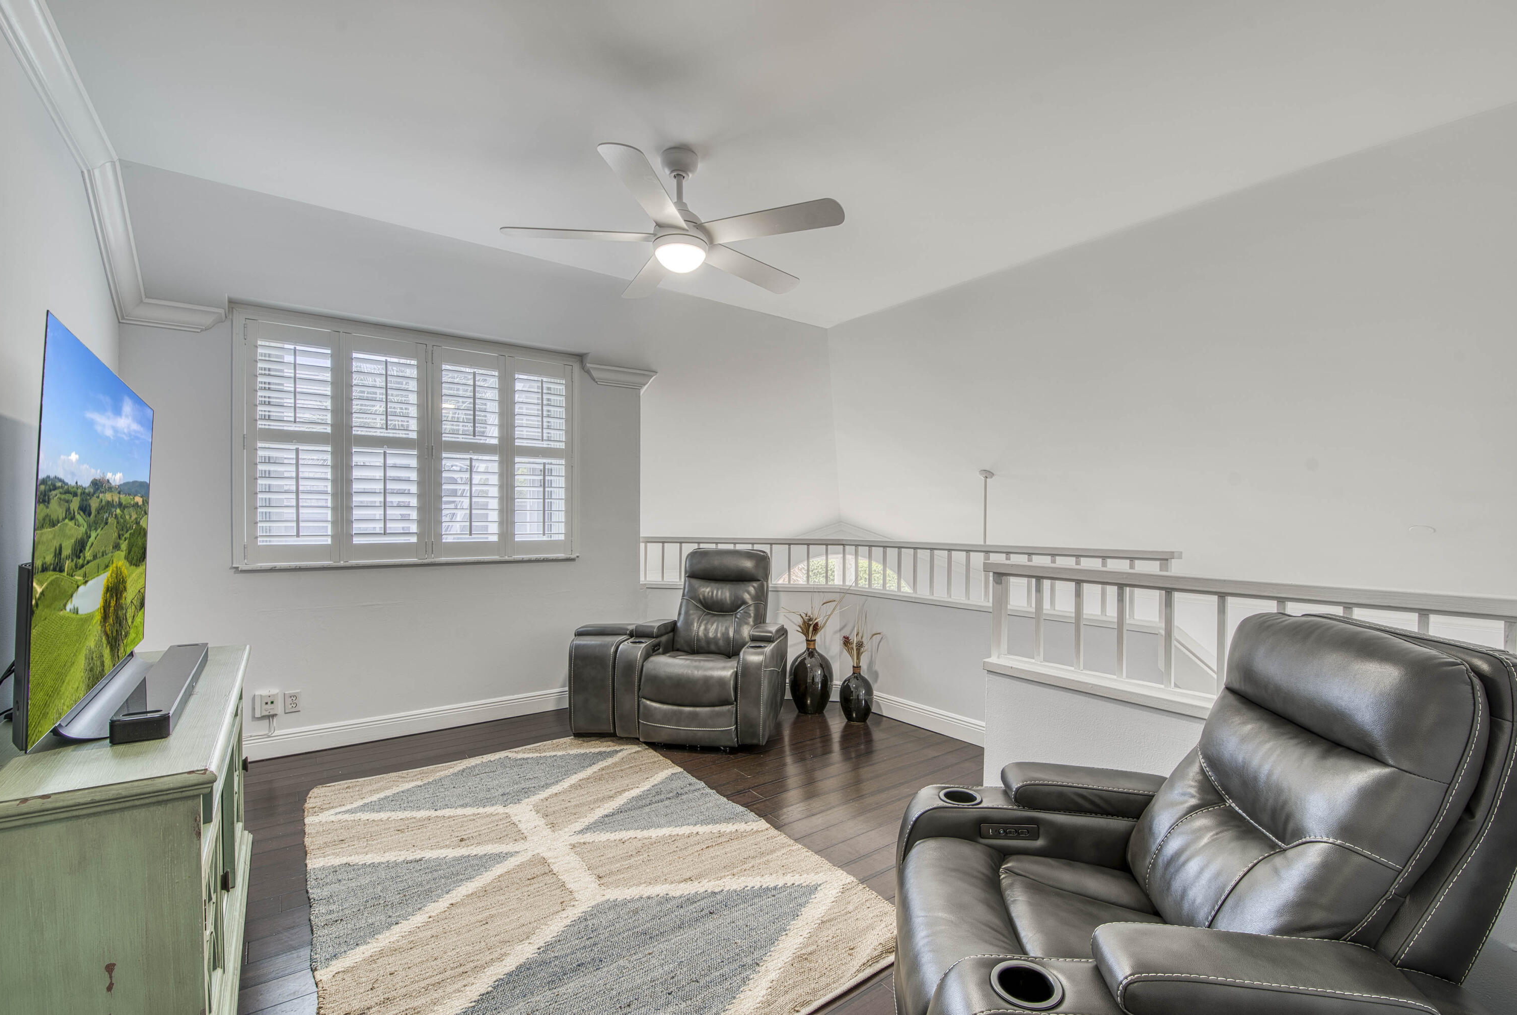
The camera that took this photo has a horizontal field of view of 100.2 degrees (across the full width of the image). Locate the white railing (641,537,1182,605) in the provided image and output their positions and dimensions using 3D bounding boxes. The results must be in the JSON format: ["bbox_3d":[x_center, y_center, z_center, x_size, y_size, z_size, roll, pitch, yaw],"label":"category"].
[{"bbox_3d":[0.675,0.397,3.906,3.217,0.365,0.786,-1,-1,34],"label":"white railing"}]

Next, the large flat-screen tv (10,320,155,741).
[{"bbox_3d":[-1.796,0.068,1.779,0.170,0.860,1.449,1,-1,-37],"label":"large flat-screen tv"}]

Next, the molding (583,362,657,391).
[{"bbox_3d":[-0.944,-0.900,4.405,0.514,0.116,0.085,1,-1,-35],"label":"molding"}]

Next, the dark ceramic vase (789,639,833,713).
[{"bbox_3d":[0.346,1.098,4.161,0.280,0.465,0.280,0,-1,0],"label":"dark ceramic vase"}]

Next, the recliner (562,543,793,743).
[{"bbox_3d":[-0.452,0.794,3.926,1.140,1.060,0.920,0,-1,8],"label":"recliner"}]

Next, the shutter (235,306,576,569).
[{"bbox_3d":[-1.936,-0.349,3.716,1.752,1.334,0.090,1,-1,-35],"label":"shutter"}]

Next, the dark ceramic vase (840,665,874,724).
[{"bbox_3d":[0.614,1.156,3.970,0.207,0.345,0.207,0,-1,0],"label":"dark ceramic vase"}]

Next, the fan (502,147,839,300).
[{"bbox_3d":[-0.299,-1.122,2.405,1.270,0.485,1.270,0,-1,0],"label":"fan"}]

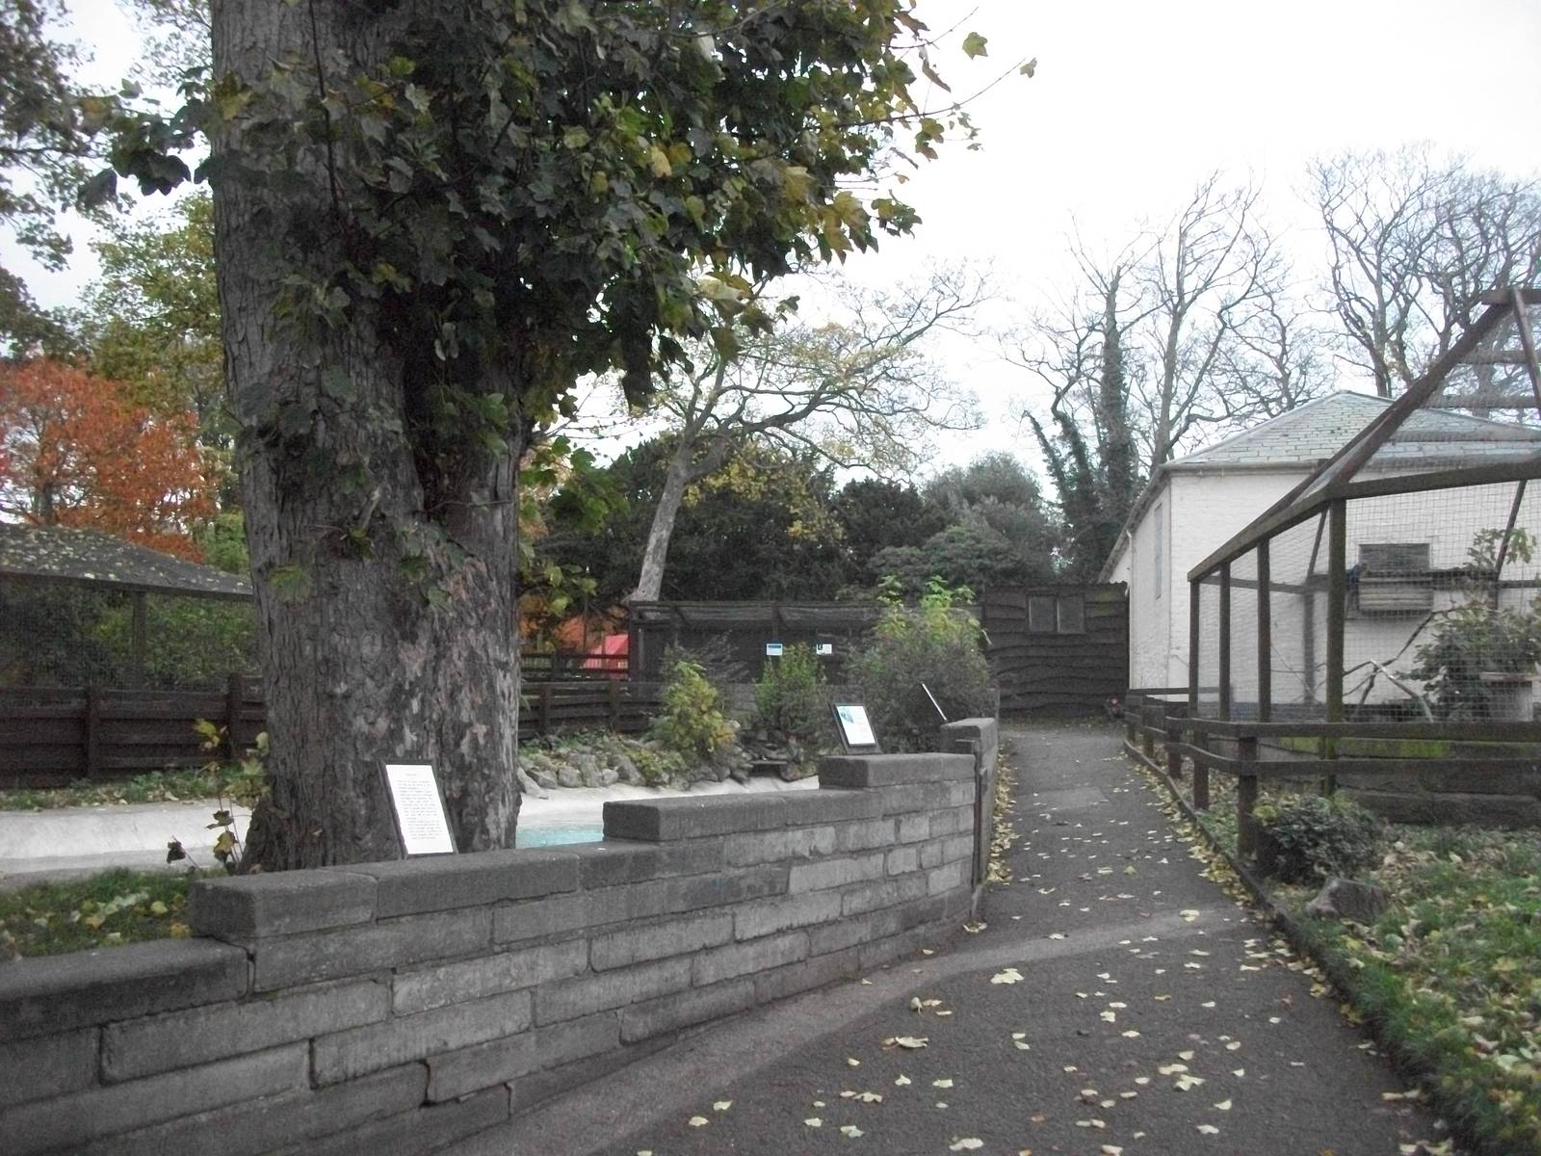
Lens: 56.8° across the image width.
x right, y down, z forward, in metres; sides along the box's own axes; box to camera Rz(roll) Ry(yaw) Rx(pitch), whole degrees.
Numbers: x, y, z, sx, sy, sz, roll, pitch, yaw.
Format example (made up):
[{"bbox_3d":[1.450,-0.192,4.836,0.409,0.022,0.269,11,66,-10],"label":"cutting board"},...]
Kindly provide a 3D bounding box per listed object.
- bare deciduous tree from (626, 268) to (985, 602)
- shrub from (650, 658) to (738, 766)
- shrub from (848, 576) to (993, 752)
[{"bbox_3d":[0.735,-2.206,29.500,7.400,8.426,6.600,1,-4,1],"label":"bare deciduous tree"},{"bbox_3d":[-0.709,1.230,13.000,0.790,0.978,0.750,1,-4,-3],"label":"shrub"},{"bbox_3d":[1.315,0.808,12.500,1.270,1.648,1.200,1,-4,6],"label":"shrub"}]

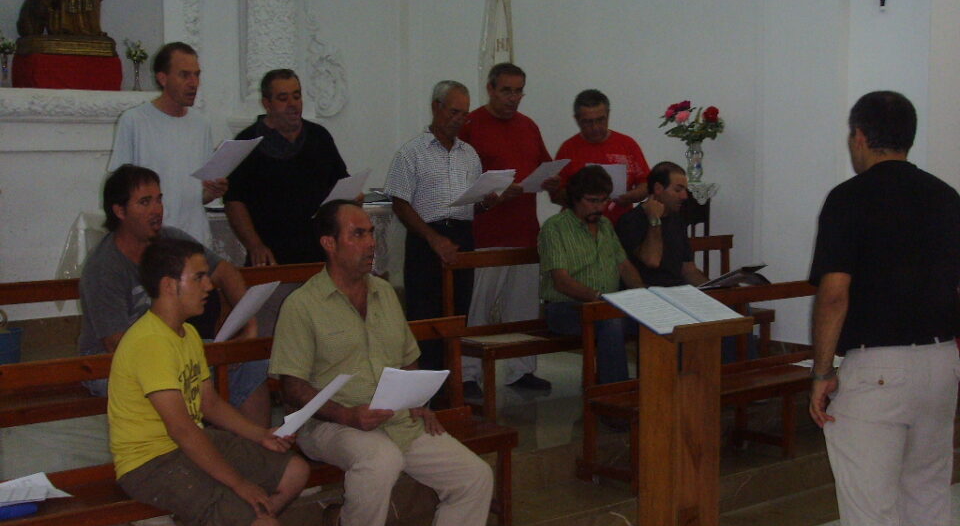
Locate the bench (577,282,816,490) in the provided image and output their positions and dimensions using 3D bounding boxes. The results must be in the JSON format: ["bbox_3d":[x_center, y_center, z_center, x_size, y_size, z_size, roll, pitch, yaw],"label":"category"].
[{"bbox_3d":[1.379,0.523,6.076,2.160,0.793,0.379,-4,6,-39],"label":"bench"}]

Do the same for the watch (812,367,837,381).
[{"bbox_3d":[1.012,0.327,3.660,0.058,0.042,0.060,-2,5,-13],"label":"watch"}]

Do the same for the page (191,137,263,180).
[{"bbox_3d":[-1.113,-0.465,5.487,0.297,0.012,0.210,-38,-17,36],"label":"page"}]

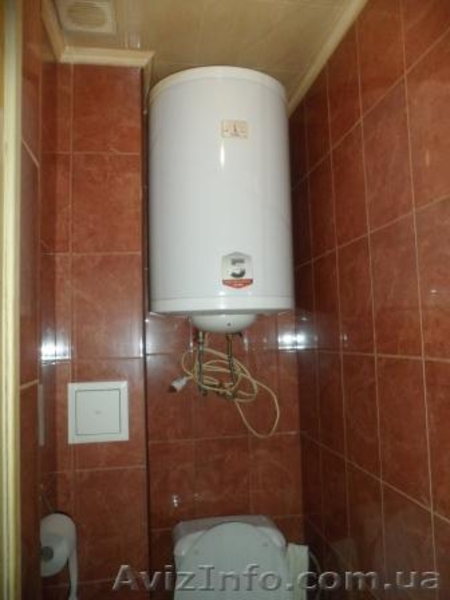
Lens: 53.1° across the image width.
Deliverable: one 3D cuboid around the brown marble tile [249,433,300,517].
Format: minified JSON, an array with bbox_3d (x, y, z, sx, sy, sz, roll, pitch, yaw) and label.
[{"bbox_3d":[0.185,0.633,1.623,0.196,0.298,0.010,-1,-5,-10],"label":"brown marble tile"}]

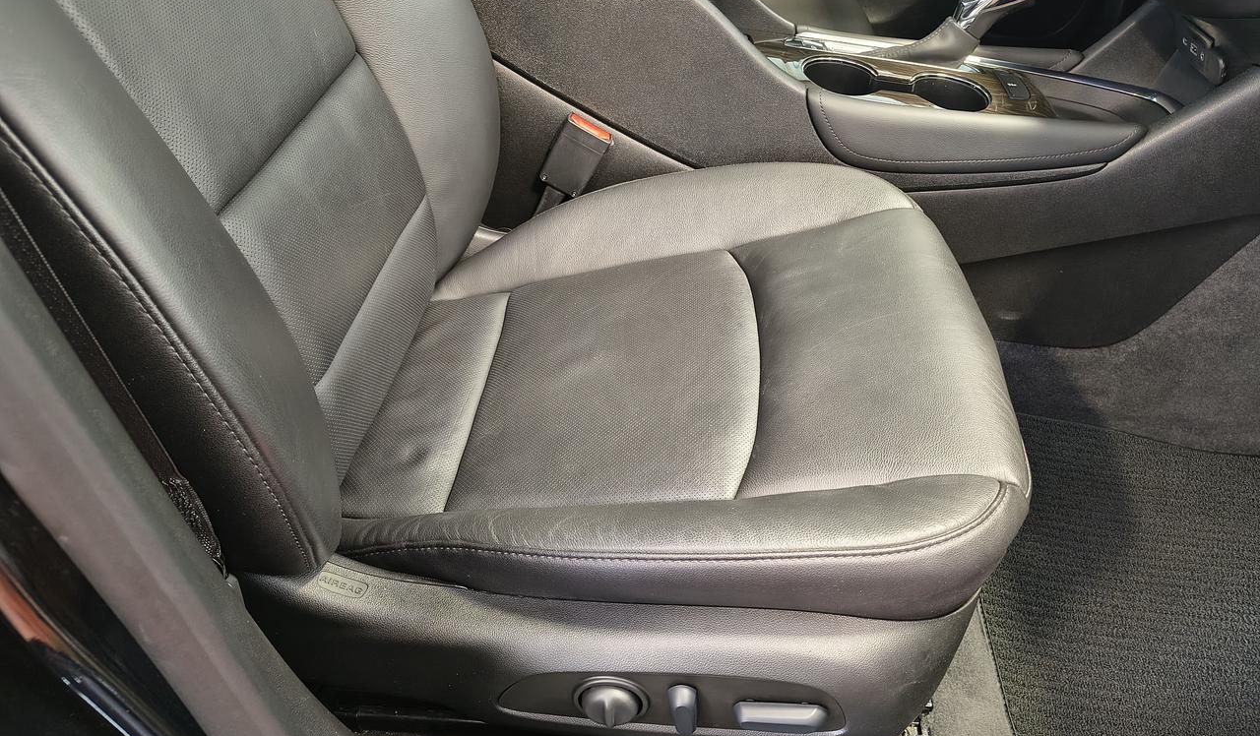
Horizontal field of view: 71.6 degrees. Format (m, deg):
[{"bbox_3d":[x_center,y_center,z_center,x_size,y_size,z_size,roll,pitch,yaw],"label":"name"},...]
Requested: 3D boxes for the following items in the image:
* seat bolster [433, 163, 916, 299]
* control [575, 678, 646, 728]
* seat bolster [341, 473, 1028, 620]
[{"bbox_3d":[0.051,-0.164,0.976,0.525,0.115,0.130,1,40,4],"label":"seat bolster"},{"bbox_3d":[-0.015,0.266,0.690,0.052,0.050,0.027,7,36,-1],"label":"control"},{"bbox_3d":[0.028,0.118,0.680,0.515,0.118,0.115,1,40,4],"label":"seat bolster"}]

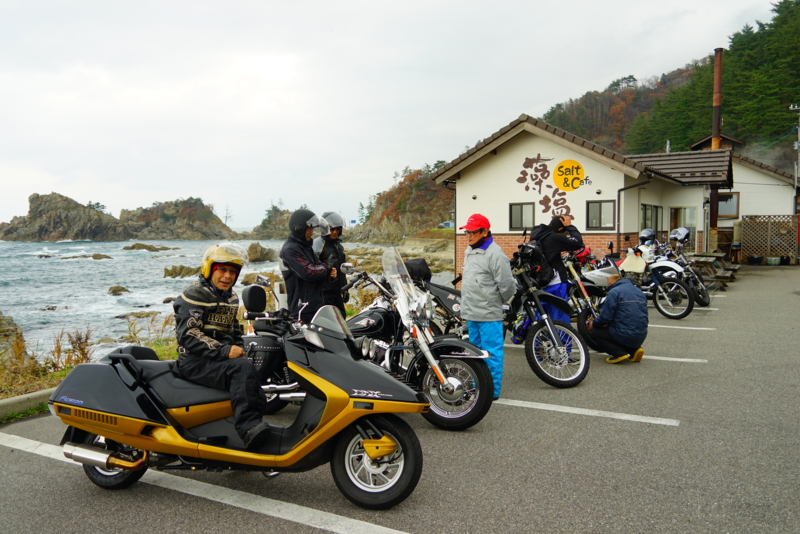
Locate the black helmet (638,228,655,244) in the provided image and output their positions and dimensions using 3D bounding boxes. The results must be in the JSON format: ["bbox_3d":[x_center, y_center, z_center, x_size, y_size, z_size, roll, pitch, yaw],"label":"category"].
[{"bbox_3d":[4.271,-0.527,10.400,0.300,0.260,0.260,-3,4,-35],"label":"black helmet"}]

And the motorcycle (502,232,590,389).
[{"bbox_3d":[0.856,0.477,6.150,2.120,1.400,0.820,1,4,15],"label":"motorcycle"}]

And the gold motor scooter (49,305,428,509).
[{"bbox_3d":[-0.979,0.793,3.515,2.280,1.160,0.750,0,4,10],"label":"gold motor scooter"}]

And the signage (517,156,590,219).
[{"bbox_3d":[4.166,-2.185,16.391,2.155,1.828,0.050,2,5,34],"label":"signage"}]

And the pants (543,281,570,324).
[{"bbox_3d":[1.801,0.626,6.950,0.380,0.880,0.380,-1,4,-17],"label":"pants"}]

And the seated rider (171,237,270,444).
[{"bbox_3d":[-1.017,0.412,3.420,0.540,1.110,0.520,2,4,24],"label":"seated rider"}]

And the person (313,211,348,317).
[{"bbox_3d":[-0.756,0.289,6.484,0.520,1.760,0.370,-3,5,-36],"label":"person"}]

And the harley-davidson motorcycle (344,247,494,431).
[{"bbox_3d":[-0.372,0.548,4.891,2.400,1.450,0.920,1,4,16],"label":"harley-davidson motorcycle"}]

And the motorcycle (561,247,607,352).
[{"bbox_3d":[1.737,0.441,7.653,2.150,1.250,0.820,0,4,14],"label":"motorcycle"}]

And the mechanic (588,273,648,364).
[{"bbox_3d":[2.591,0.604,7.150,0.680,1.020,0.540,3,5,40],"label":"mechanic"}]

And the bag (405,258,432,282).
[{"bbox_3d":[0.187,0.060,6.400,0.300,0.250,0.260,1,4,15],"label":"bag"}]

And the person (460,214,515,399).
[{"bbox_3d":[0.805,0.371,5.488,0.350,1.700,0.490,-3,4,-27],"label":"person"}]

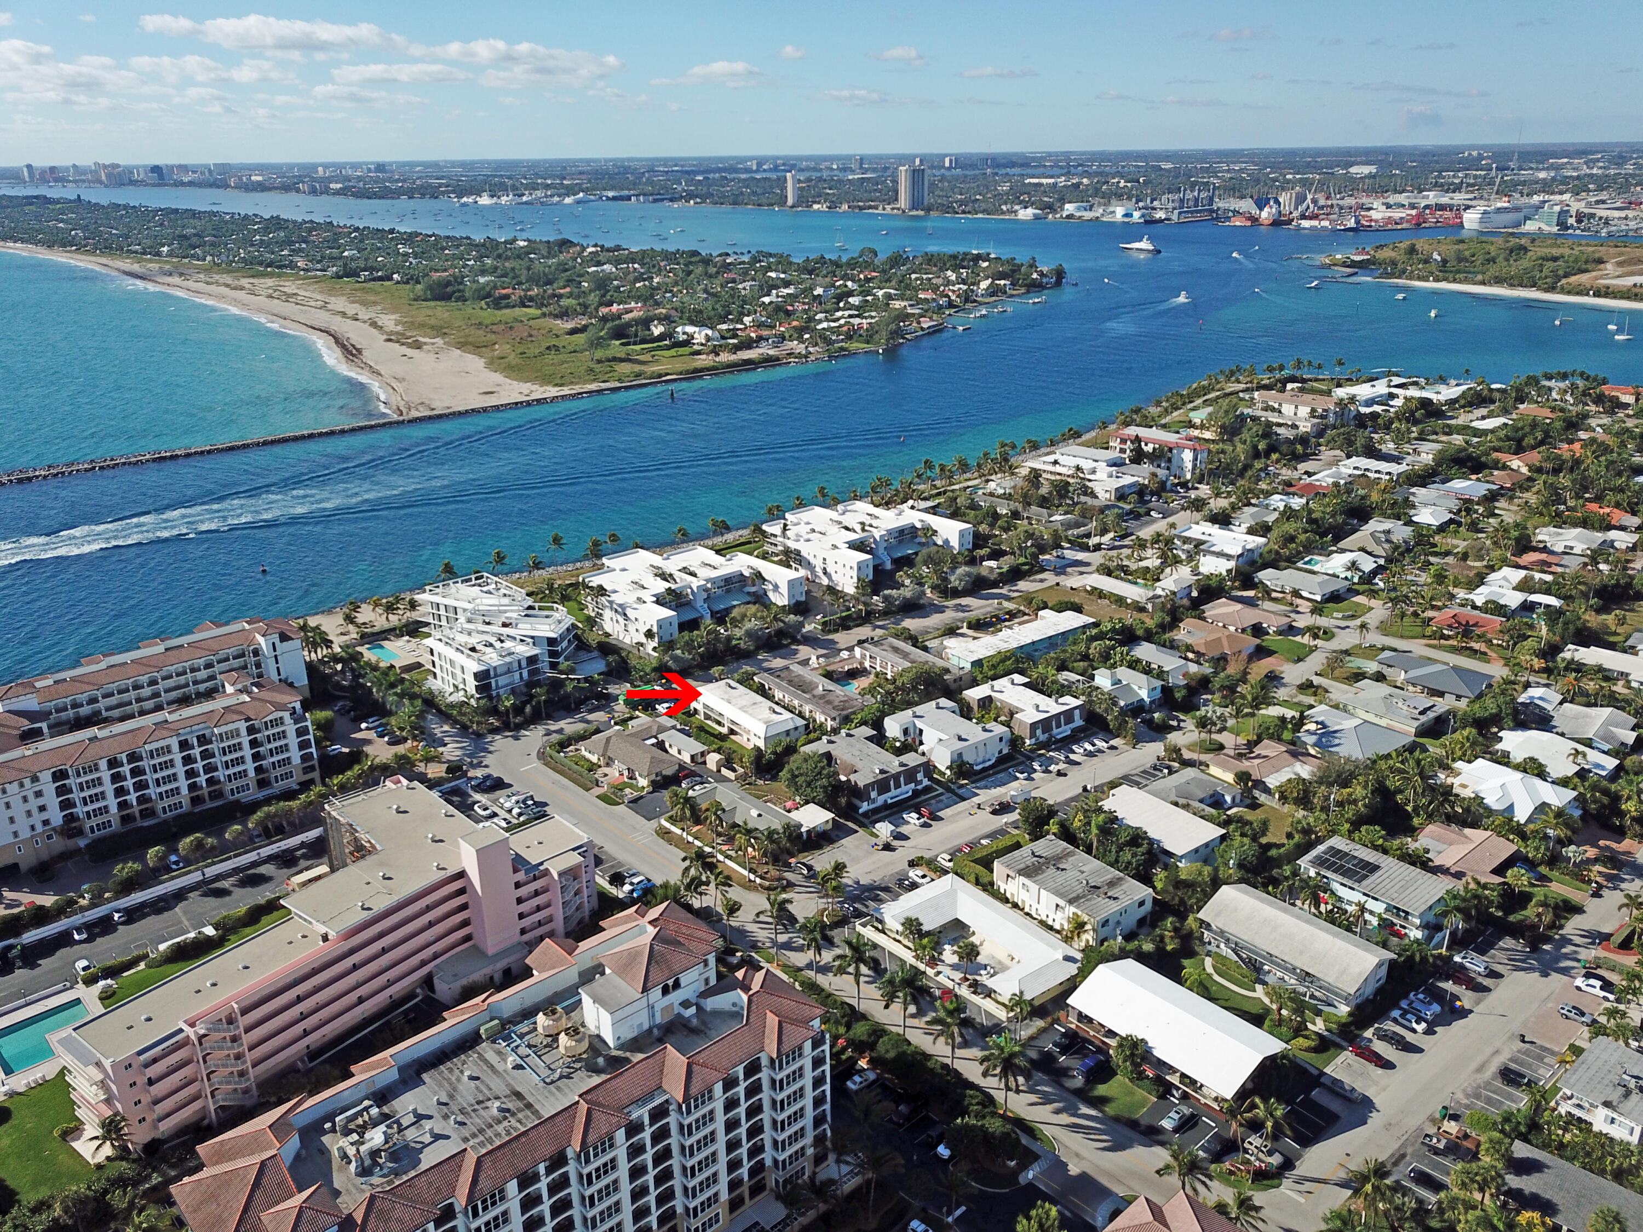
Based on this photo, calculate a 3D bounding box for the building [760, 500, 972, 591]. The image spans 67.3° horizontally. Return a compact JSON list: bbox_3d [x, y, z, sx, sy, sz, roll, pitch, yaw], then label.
[{"bbox_3d":[11.730,-24.715,395.179,52.138,9.618,53.657,-19,27,-39],"label":"building"}]

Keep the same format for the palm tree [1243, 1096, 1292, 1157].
[{"bbox_3d":[53.391,64.280,150.068,6.200,12.000,6.200,-1,21,0],"label":"palm tree"}]

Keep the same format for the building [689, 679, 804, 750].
[{"bbox_3d":[-16.070,21.795,272.485,11.800,6.300,27.000,-17,26,-36],"label":"building"}]

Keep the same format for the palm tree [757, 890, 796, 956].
[{"bbox_3d":[-7.179,50.026,195.254,6.378,12.756,6.378,-1,21,0],"label":"palm tree"}]

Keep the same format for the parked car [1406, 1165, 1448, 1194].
[{"bbox_3d":[75.722,70.517,153.975,1.820,1.450,4.550,-19,28,-40],"label":"parked car"}]

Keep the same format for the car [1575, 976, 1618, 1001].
[{"bbox_3d":[115.662,55.675,184.225,5.600,1.850,2.000,17,27,39],"label":"car"}]

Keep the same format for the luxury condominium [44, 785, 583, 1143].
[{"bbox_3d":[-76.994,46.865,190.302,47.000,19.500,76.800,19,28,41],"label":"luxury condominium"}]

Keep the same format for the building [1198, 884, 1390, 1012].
[{"bbox_3d":[72.945,50.674,190.589,13.400,8.200,25.800,-17,26,-37],"label":"building"}]

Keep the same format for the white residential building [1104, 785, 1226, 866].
[{"bbox_3d":[59.806,39.282,223.941,13.100,5.900,22.200,-16,26,-35],"label":"white residential building"}]

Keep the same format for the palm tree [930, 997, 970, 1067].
[{"bbox_3d":[17.980,57.905,168.200,6.600,12.000,6.600,-1,21,0],"label":"palm tree"}]

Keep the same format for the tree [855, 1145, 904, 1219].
[{"bbox_3d":[6.500,67.497,145.866,6.500,10.200,6.500,-1,21,0],"label":"tree"}]

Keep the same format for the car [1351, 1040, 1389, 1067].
[{"bbox_3d":[76.415,61.095,172.494,1.830,1.450,4.600,-17,26,-36],"label":"car"}]

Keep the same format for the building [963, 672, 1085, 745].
[{"bbox_3d":[44.425,20.978,272.632,18.000,6.000,21.200,-16,25,-34],"label":"building"}]

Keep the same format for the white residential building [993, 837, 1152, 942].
[{"bbox_3d":[42.049,46.053,207.028,13.400,6.000,22.200,-16,25,-34],"label":"white residential building"}]

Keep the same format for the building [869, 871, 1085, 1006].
[{"bbox_3d":[26.020,52.289,200.211,17.211,4.050,31.587,-16,26,-35],"label":"building"}]

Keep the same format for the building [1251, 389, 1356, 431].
[{"bbox_3d":[222.998,-95.946,574.175,38.977,9.314,26.322,16,27,38],"label":"building"}]

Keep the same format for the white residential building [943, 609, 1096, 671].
[{"bbox_3d":[51.189,6.121,321.010,45.760,3.645,12.655,-16,25,-34],"label":"white residential building"}]

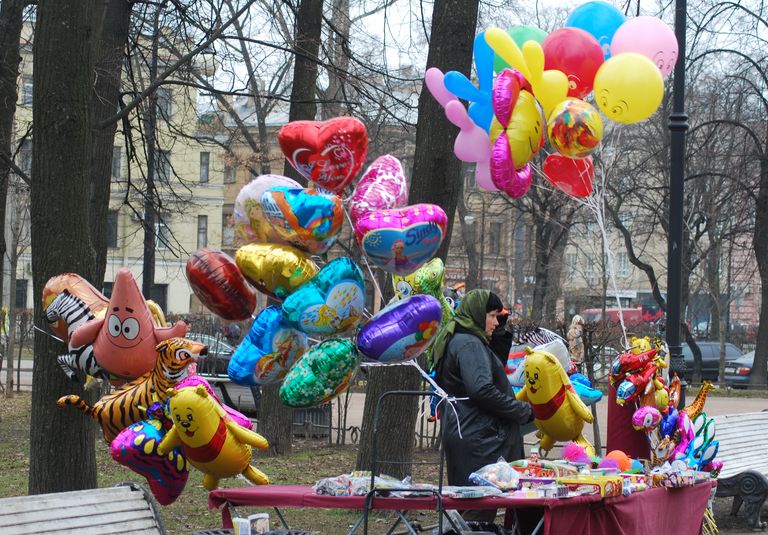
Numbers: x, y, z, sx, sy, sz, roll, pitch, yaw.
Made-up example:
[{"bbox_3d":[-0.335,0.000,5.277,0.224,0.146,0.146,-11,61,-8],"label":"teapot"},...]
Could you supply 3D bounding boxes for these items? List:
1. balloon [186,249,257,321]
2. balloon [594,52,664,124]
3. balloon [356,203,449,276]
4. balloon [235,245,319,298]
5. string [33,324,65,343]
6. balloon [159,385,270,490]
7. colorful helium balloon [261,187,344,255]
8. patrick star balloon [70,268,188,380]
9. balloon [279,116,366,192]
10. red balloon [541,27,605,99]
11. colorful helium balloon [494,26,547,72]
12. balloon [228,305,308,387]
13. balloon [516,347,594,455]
[{"bbox_3d":[-0.758,0.079,10.900,0.230,0.390,0.400,-35,7,-27],"label":"balloon"},{"bbox_3d":[1.125,-0.820,10.700,0.320,0.335,0.320,-2,37,1],"label":"balloon"},{"bbox_3d":[0.081,-0.120,10.800,0.430,0.380,0.200,-8,31,-3],"label":"balloon"},{"bbox_3d":[-0.497,0.032,10.700,0.400,0.200,0.360,21,-35,0],"label":"balloon"},{"bbox_3d":[-1.566,0.308,10.900,0.155,0.015,0.030,27,0,0],"label":"string"},{"bbox_3d":[-0.765,0.772,10.600,0.460,0.540,0.280,-29,4,30],"label":"balloon"},{"bbox_3d":[-0.380,-0.215,10.900,0.410,0.360,0.200,0,24,-13],"label":"colorful helium balloon"},{"bbox_3d":[-1.210,0.295,11.100,0.560,0.580,0.270,0,6,9],"label":"patrick star balloon"},{"bbox_3d":[-0.268,-0.504,10.700,0.410,0.370,0.200,-13,25,0],"label":"balloon"},{"bbox_3d":[0.884,-0.959,10.900,0.295,0.335,0.295,0,12,0],"label":"red balloon"},{"bbox_3d":[0.668,-1.008,11.100,0.290,0.325,0.290,1,-1,0],"label":"colorful helium balloon"},{"bbox_3d":[-0.506,0.368,10.600,0.370,0.400,0.200,37,0,-42],"label":"balloon"},{"bbox_3d":[0.805,0.616,10.900,0.400,0.520,0.270,-14,4,38],"label":"balloon"}]

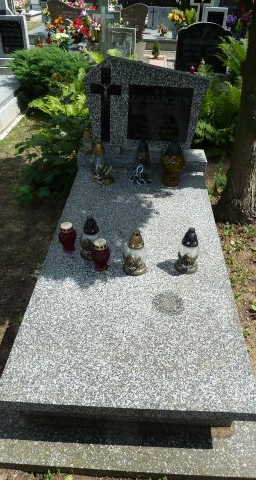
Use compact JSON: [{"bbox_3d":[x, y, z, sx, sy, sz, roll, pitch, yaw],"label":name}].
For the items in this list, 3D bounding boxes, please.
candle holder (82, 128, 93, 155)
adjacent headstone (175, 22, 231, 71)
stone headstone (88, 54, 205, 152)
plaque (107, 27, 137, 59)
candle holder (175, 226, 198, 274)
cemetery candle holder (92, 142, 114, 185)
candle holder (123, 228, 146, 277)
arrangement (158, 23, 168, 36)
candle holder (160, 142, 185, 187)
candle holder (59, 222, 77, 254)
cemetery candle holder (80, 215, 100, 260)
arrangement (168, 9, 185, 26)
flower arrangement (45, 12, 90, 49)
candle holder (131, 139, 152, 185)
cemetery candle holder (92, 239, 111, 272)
[{"bbox_3d":[-0.304,-0.719,2.532,0.085,0.180,0.085,1,39,3],"label":"candle holder"},{"bbox_3d":[1.187,-3.022,5.486,0.810,0.713,0.120,5,37,6],"label":"adjacent headstone"},{"bbox_3d":[0.124,-0.938,2.416,0.811,0.585,0.090,2,31,2],"label":"stone headstone"},{"bbox_3d":[-0.081,-2.992,5.321,0.423,0.455,0.070,2,38,2],"label":"plaque"},{"bbox_3d":[0.293,0.046,1.663,0.117,0.245,0.117,1,39,3],"label":"candle holder"},{"bbox_3d":[-0.168,-0.516,2.341,0.145,0.275,0.135,1,39,3],"label":"cemetery candle holder"},{"bbox_3d":[0.036,0.052,1.666,0.115,0.240,0.115,1,39,3],"label":"candle holder"},{"bbox_3d":[0.942,-5.575,9.197,0.260,0.308,0.250,2,37,3],"label":"arrangement"},{"bbox_3d":[0.297,-0.488,2.228,0.155,0.289,0.155,2,38,2],"label":"candle holder"},{"bbox_3d":[-0.295,-0.009,1.743,0.085,0.149,0.085,2,38,2],"label":"candle holder"},{"bbox_3d":[-0.187,-0.019,1.695,0.108,0.229,0.108,2,38,2],"label":"cemetery candle holder"},{"bbox_3d":[1.254,-5.676,8.870,0.420,0.411,0.380,2,37,3],"label":"arrangement"},{"bbox_3d":[-1.301,-4.564,7.579,0.850,0.668,0.450,2,37,3],"label":"flower arrangement"},{"bbox_3d":[0.101,-0.509,2.257,0.135,0.281,0.125,2,38,2],"label":"candle holder"},{"bbox_3d":[-0.125,0.073,1.644,0.085,0.153,0.085,2,38,2],"label":"cemetery candle holder"}]

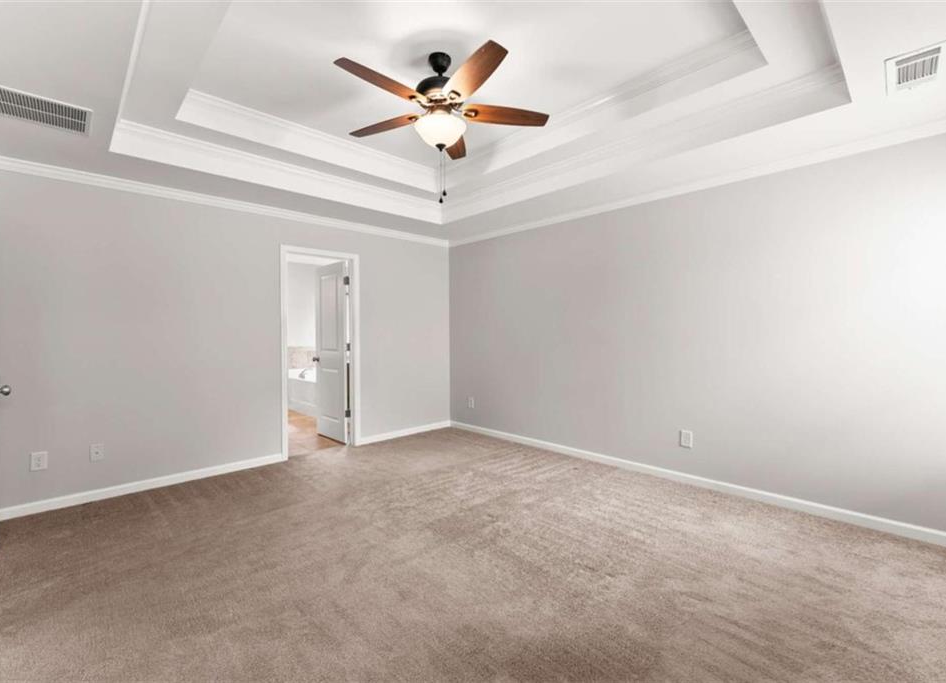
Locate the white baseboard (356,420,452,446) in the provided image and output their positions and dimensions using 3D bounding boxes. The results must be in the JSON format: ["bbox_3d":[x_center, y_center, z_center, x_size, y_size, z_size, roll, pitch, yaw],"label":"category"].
[{"bbox_3d":[-0.783,1.098,4.924,1.353,0.078,0.018,-2,2,-44],"label":"white baseboard"}]

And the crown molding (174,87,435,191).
[{"bbox_3d":[-1.088,-1.521,3.201,2.099,0.200,0.070,-2,2,-44],"label":"crown molding"}]

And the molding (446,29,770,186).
[{"bbox_3d":[0.547,-1.527,2.967,0.070,0.200,2.676,-2,2,-44],"label":"molding"}]

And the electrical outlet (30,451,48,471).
[{"bbox_3d":[-3.016,0.833,2.773,0.074,0.118,0.008,-2,2,-44],"label":"electrical outlet"}]

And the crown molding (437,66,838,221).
[{"bbox_3d":[0.782,-1.340,3.194,0.070,0.189,3.269,-2,2,-44],"label":"crown molding"}]

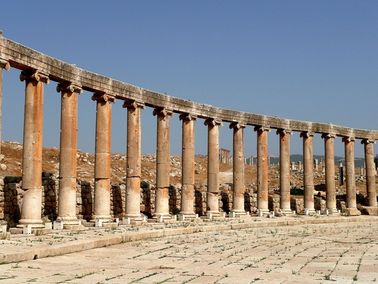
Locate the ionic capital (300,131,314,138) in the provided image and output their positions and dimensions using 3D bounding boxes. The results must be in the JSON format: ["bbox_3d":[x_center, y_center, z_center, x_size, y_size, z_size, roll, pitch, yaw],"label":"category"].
[{"bbox_3d":[9.437,-0.553,47.440,0.900,0.450,0.820,5,-7,-43],"label":"ionic capital"}]

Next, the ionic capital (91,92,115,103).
[{"bbox_3d":[-4.112,-2.066,29.007,0.800,0.410,0.950,-3,-6,25],"label":"ionic capital"}]

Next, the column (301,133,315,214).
[{"bbox_3d":[9.438,2.356,47.179,0.950,6.316,0.950,5,-7,-43],"label":"column"}]

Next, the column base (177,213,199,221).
[{"bbox_3d":[-0.037,4.623,37.542,1.000,0.481,1.000,-4,-7,34],"label":"column base"}]

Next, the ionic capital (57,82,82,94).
[{"bbox_3d":[-5.555,-2.420,27.845,0.820,0.450,0.920,-3,-6,21],"label":"ionic capital"}]

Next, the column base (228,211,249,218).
[{"bbox_3d":[3.406,4.915,40.660,1.000,0.520,1.000,-4,-7,40],"label":"column base"}]

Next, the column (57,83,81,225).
[{"bbox_3d":[-5.531,0.547,27.560,0.950,6.413,0.950,0,-5,0],"label":"column"}]

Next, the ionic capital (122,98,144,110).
[{"bbox_3d":[-2.918,-2.020,32.158,0.820,0.450,0.900,-3,-6,29],"label":"ionic capital"}]

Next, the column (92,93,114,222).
[{"bbox_3d":[-4.307,0.781,30.094,0.950,6.413,0.950,0,-5,0],"label":"column"}]

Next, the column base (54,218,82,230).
[{"bbox_3d":[-5.206,3.478,25.888,1.150,0.450,1.150,-2,-6,22],"label":"column base"}]

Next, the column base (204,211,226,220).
[{"bbox_3d":[1.596,4.715,38.476,1.000,0.520,1.000,-4,-6,37],"label":"column base"}]

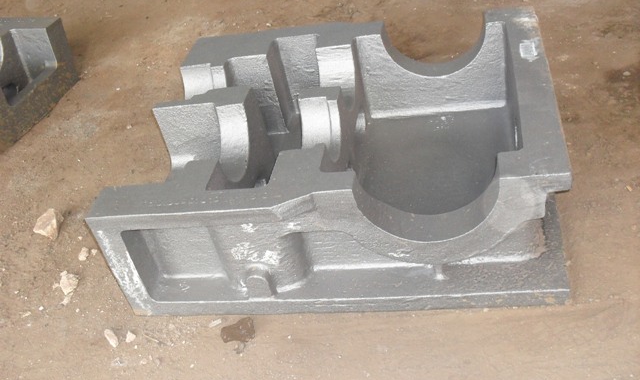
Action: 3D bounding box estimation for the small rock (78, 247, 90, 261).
[{"bbox_3d":[-0.630,0.170,1.880,0.026,0.021,0.030,-14,38,0],"label":"small rock"}]

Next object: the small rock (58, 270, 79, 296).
[{"bbox_3d":[-0.640,0.238,1.788,0.044,0.034,0.050,-14,38,0],"label":"small rock"}]

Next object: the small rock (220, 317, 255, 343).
[{"bbox_3d":[-0.183,0.309,1.557,0.072,0.030,0.046,-14,38,0],"label":"small rock"}]

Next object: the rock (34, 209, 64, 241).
[{"bbox_3d":[-0.765,0.097,1.981,0.075,0.058,0.064,-14,38,0],"label":"rock"}]

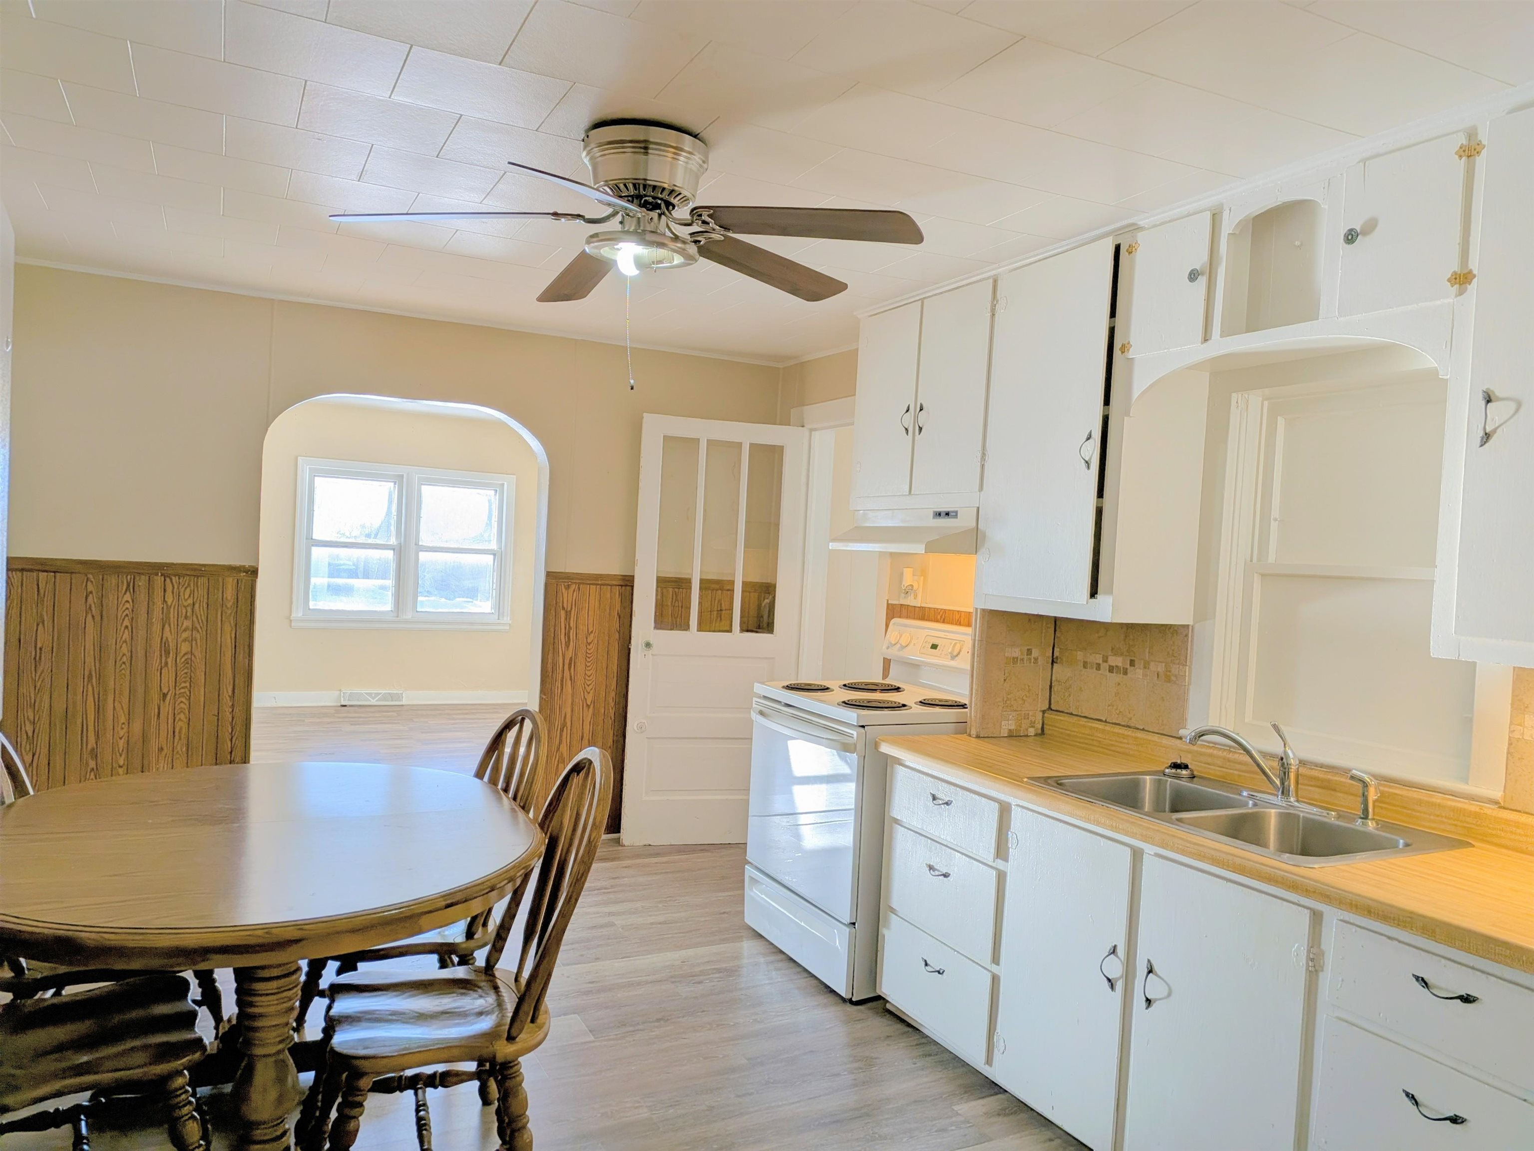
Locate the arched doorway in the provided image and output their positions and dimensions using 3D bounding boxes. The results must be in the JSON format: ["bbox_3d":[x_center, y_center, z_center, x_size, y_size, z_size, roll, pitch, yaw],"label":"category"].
[{"bbox_3d":[-1.664,0.237,4.884,1.245,2.045,0.190,2,2,-28],"label":"arched doorway"}]

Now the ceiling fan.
[{"bbox_3d":[-0.301,-0.879,2.512,1.330,0.340,1.330,2,2,-28],"label":"ceiling fan"}]

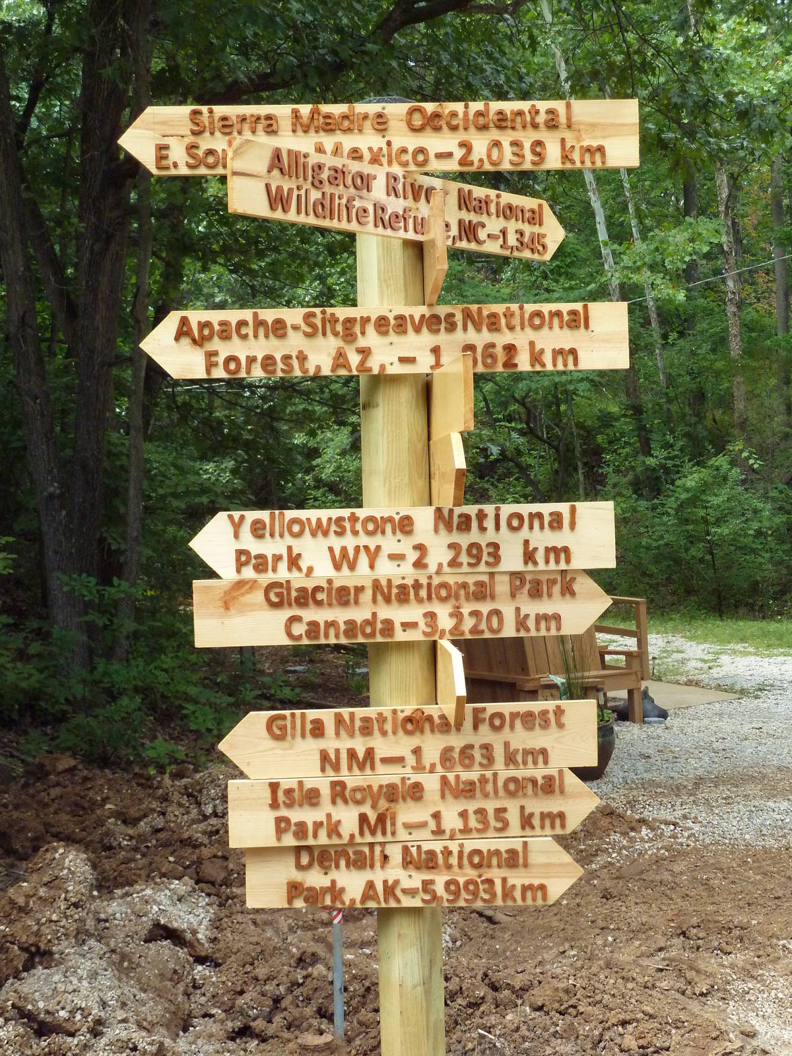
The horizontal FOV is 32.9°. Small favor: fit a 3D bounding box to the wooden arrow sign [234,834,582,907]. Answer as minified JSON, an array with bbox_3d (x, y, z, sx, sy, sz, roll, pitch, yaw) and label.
[{"bbox_3d":[0.044,0.739,2.870,0.722,0.140,0.028,0,2,-3],"label":"wooden arrow sign"}]

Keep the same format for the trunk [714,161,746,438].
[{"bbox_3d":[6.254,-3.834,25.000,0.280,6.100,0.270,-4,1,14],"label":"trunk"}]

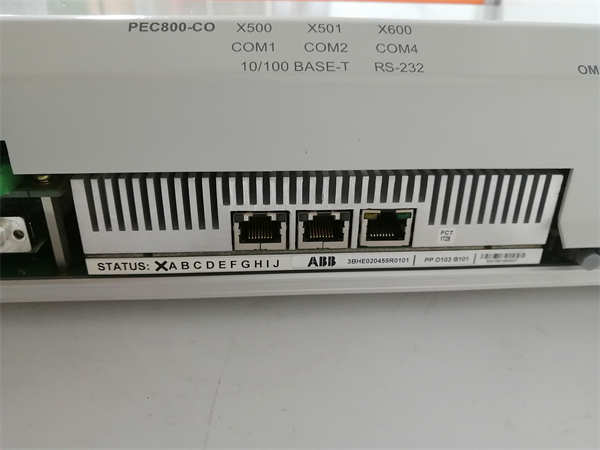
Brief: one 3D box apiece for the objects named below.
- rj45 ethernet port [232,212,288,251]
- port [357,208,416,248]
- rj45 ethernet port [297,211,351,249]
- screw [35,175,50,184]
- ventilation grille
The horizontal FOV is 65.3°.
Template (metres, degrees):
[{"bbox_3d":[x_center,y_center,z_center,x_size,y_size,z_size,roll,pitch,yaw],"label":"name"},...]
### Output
[{"bbox_3d":[-0.013,-0.001,0.154,0.017,0.013,0.013,-1,24,-4],"label":"rj45 ethernet port"},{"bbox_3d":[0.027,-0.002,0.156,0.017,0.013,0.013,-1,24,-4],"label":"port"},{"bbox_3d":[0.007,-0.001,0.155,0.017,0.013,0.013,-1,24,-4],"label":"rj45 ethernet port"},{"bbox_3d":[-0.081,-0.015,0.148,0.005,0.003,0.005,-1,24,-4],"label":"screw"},{"bbox_3d":[0.008,-0.008,0.147,0.148,0.017,0.005,-1,24,-4],"label":"ventilation grille"}]

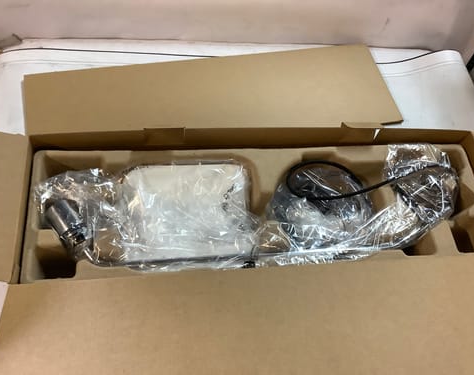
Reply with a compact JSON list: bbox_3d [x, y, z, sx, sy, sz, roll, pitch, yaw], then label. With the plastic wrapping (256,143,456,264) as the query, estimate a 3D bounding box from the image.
[{"bbox_3d":[0.229,0.037,0.874,0.434,0.103,0.215,-2,61,-11],"label":"plastic wrapping"}]

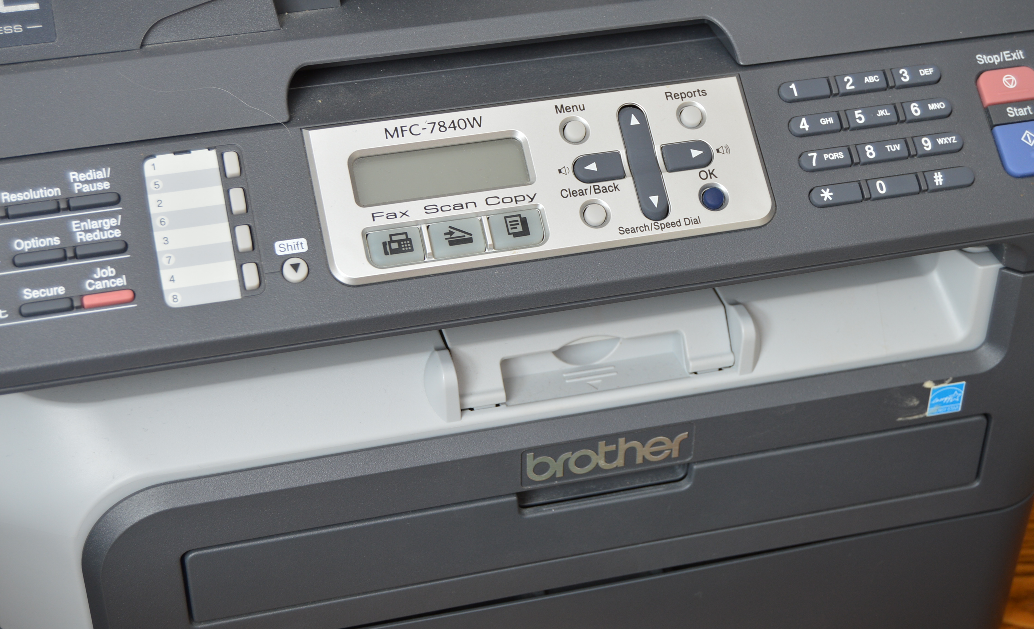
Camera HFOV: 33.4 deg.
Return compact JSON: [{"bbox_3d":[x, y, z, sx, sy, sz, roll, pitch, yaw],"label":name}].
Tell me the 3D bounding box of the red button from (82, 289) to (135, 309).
[{"bbox_3d":[-0.127,-0.004,0.538,0.016,0.004,0.004,-8,70,-12],"label":"red button"}]

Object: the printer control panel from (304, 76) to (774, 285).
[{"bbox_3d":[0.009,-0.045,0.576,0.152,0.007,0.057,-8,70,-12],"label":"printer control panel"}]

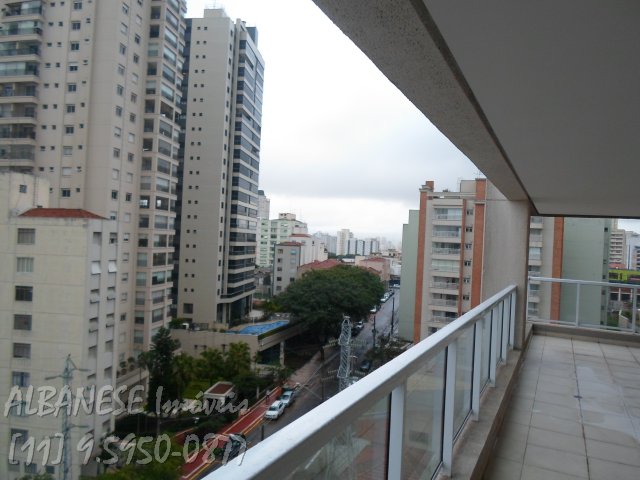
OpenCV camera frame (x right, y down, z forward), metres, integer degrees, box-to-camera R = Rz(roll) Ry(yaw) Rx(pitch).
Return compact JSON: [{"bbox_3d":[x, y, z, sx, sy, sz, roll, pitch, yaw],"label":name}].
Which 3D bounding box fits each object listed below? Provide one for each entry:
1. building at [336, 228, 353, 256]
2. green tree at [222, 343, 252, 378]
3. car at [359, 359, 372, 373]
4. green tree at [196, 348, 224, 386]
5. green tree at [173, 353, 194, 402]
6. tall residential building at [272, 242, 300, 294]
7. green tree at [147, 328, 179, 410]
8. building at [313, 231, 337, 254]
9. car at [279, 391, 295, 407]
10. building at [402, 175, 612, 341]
[{"bbox_3d":[29.509,6.960,564.989,16.000,38.000,16.000,3,0,10],"label":"building"},{"bbox_3d":[-14.518,21.098,81.849,5.200,6.400,5.200,3,0,10],"label":"green tree"},{"bbox_3d":[9.296,25.417,94.069,1.700,1.470,4.200,3,0,14],"label":"car"},{"bbox_3d":[-18.352,21.283,77.847,4.700,6.400,4.700,3,0,10],"label":"green tree"},{"bbox_3d":[-19.268,19.552,66.114,2.900,7.000,2.900,3,-1,15],"label":"green tree"},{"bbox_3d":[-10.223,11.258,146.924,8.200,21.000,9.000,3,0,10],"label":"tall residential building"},{"bbox_3d":[-21.229,17.320,62.624,4.400,11.200,4.400,3,-1,15],"label":"green tree"},{"bbox_3d":[5.768,8.122,609.975,28.000,34.000,20.000,3,0,10],"label":"building"},{"bbox_3d":[-5.072,24.557,71.764,1.700,1.470,4.100,3,0,16],"label":"car"},{"bbox_3d":[33.562,7.544,84.144,31.000,35.000,20.000,3,0,27],"label":"building"}]

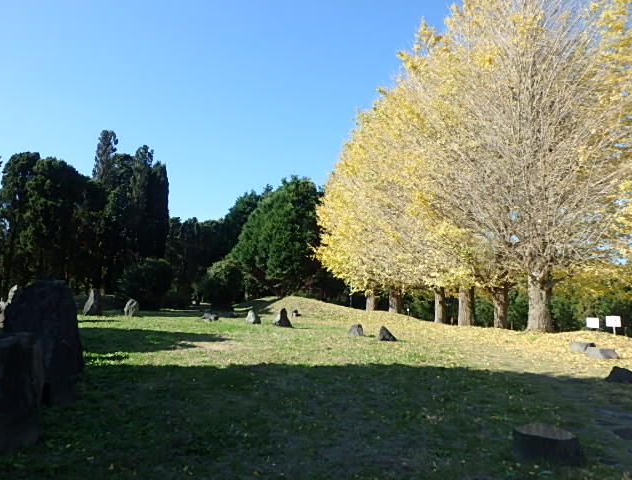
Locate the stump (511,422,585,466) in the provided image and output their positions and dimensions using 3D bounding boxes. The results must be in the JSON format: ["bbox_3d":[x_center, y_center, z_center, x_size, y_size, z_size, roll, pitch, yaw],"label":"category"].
[{"bbox_3d":[2.060,1.798,4.256,0.610,0.208,0.570,0,-5,0],"label":"stump"}]

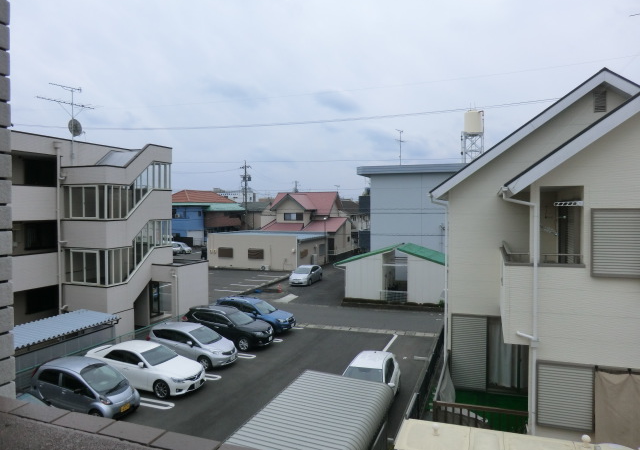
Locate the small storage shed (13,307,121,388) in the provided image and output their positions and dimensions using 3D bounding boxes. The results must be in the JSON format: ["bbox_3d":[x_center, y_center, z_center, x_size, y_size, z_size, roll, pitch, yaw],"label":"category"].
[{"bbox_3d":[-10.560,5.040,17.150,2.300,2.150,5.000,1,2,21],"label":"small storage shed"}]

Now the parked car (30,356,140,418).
[{"bbox_3d":[-7.734,5.374,14.574,3.400,1.580,1.475,1,2,21],"label":"parked car"}]

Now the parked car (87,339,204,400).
[{"bbox_3d":[-6.326,5.065,16.281,4.730,1.440,1.800,1,2,24],"label":"parked car"}]

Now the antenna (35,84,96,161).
[{"bbox_3d":[-11.529,-4.598,20.100,1.100,3.550,2.550,1,2,31],"label":"antenna"}]

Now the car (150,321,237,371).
[{"bbox_3d":[-5.304,4.933,18.727,4.100,1.525,1.700,1,2,24],"label":"car"}]

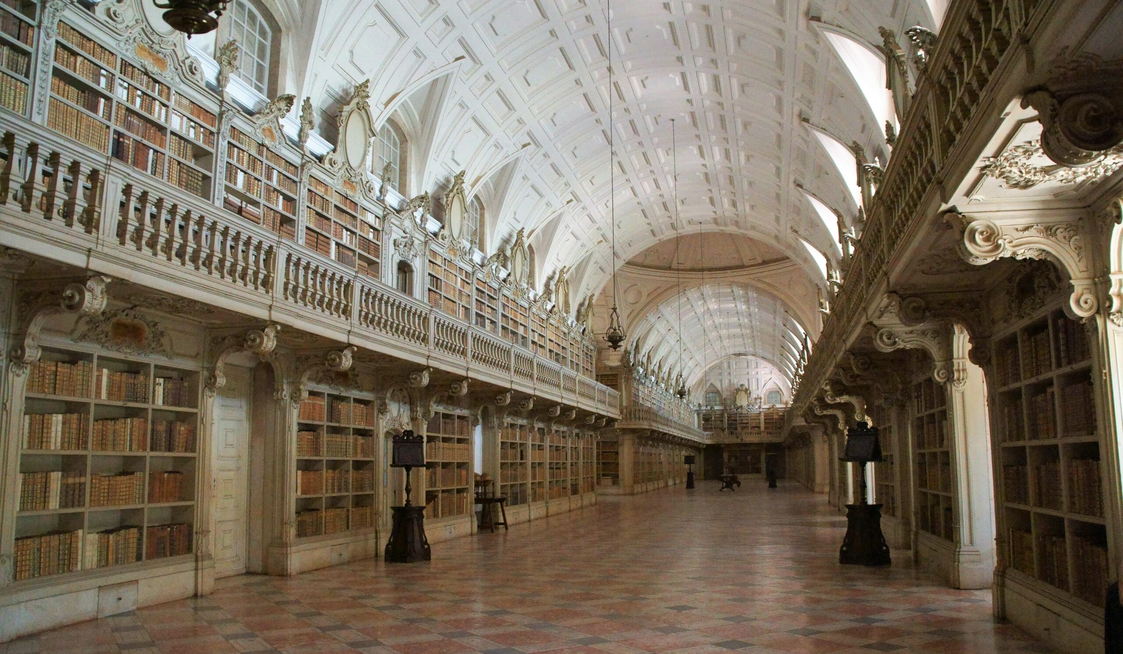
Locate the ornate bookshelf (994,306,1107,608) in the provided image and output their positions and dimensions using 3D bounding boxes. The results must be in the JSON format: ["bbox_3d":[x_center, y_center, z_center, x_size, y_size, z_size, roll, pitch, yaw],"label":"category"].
[{"bbox_3d":[4.129,1.011,6.877,0.421,2.300,2.657,-3,-10,14],"label":"ornate bookshelf"}]

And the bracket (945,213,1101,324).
[{"bbox_3d":[3.208,-0.424,5.851,0.907,0.794,0.292,-3,-10,14],"label":"bracket"}]

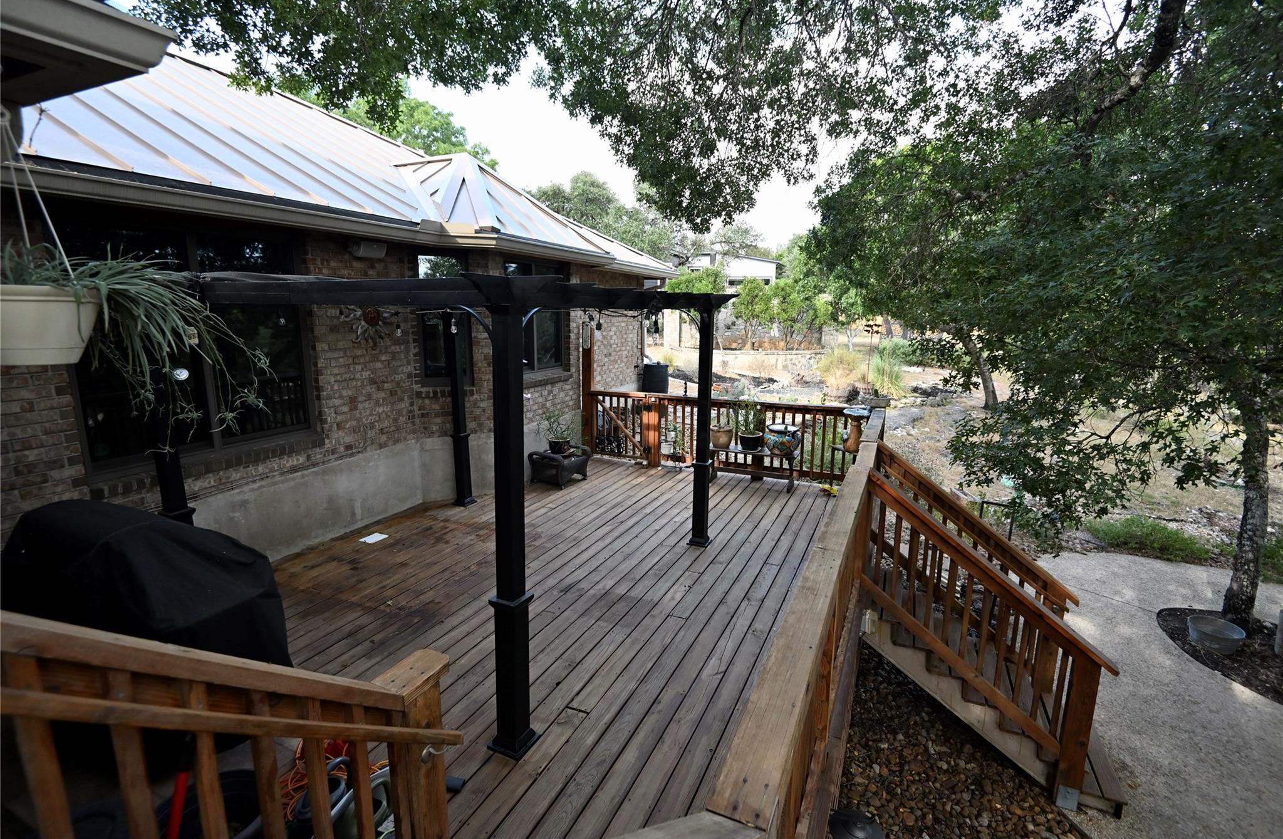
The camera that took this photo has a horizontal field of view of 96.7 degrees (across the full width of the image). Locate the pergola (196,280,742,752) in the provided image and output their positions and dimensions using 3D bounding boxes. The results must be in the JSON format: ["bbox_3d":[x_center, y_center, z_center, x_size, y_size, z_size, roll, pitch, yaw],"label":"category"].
[{"bbox_3d":[-1.354,0.162,4.607,3.600,2.370,3.450,6,12,24],"label":"pergola"}]

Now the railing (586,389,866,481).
[{"bbox_3d":[1.012,0.239,7.811,3.920,1.045,0.150,5,12,23],"label":"railing"}]

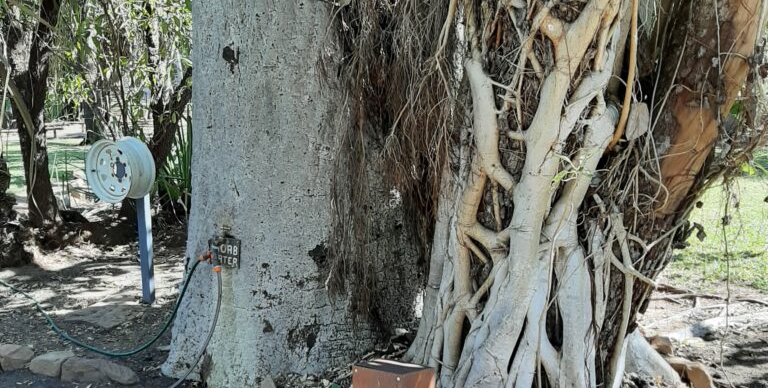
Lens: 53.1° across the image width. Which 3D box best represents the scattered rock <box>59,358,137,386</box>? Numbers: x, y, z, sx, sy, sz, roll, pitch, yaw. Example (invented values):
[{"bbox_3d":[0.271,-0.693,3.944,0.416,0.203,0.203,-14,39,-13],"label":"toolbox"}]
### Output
[{"bbox_3d":[-1.441,0.894,3.902,0.375,0.125,0.170,0,9,-3],"label":"scattered rock"}]

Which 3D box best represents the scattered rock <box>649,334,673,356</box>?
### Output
[{"bbox_3d":[1.499,0.827,4.186,0.123,0.111,0.130,0,9,0],"label":"scattered rock"}]

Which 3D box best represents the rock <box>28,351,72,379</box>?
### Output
[{"bbox_3d":[-1.716,0.877,3.961,0.197,0.120,0.170,0,9,0],"label":"rock"}]

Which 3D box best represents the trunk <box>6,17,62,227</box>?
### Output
[{"bbox_3d":[-3.270,-0.632,7.186,0.460,1.950,0.400,0,9,0],"label":"trunk"}]

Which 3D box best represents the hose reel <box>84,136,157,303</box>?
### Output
[{"bbox_3d":[-1.667,0.193,5.054,0.415,1.133,0.305,4,10,28],"label":"hose reel"}]

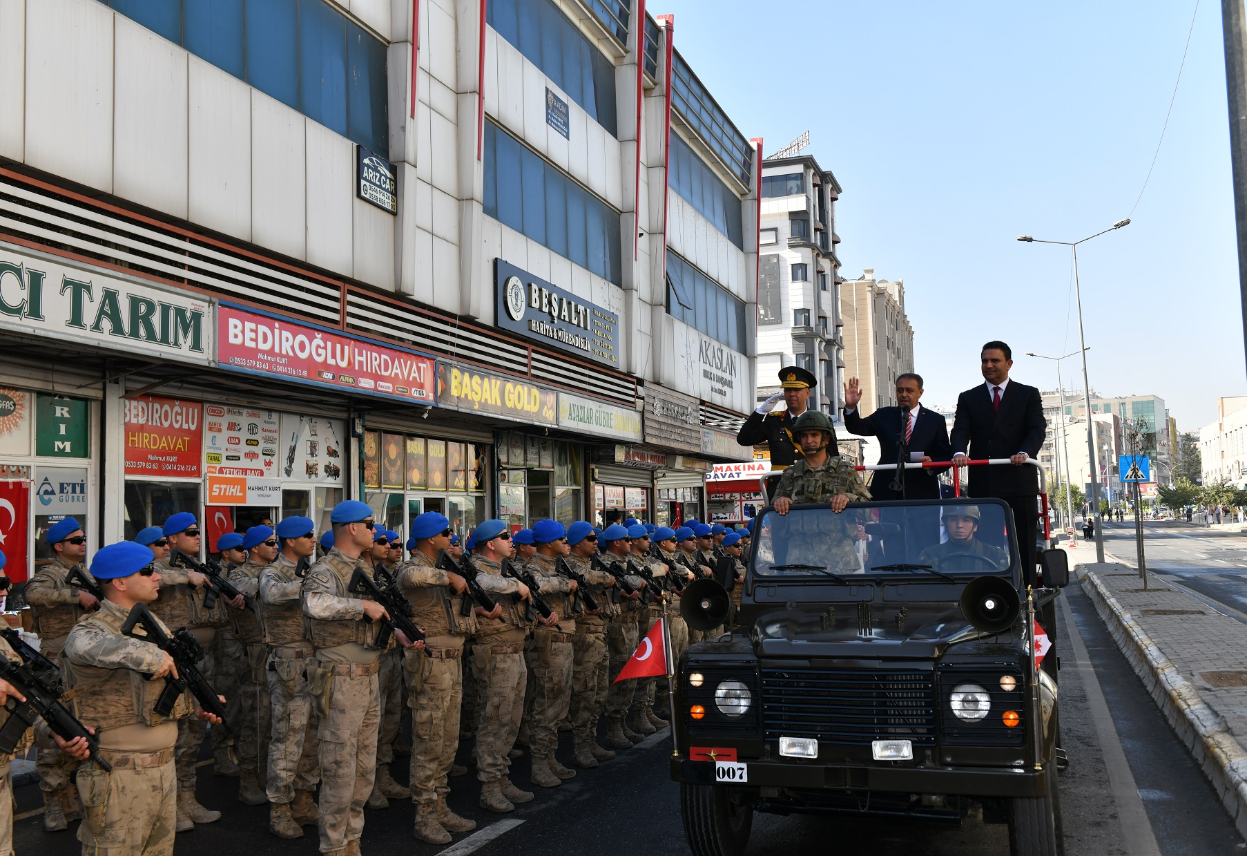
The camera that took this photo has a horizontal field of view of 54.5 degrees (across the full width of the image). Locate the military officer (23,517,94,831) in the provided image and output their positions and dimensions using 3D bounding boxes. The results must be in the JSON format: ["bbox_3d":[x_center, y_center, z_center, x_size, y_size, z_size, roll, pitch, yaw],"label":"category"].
[{"bbox_3d":[-3.475,1.514,7.574,0.540,1.860,0.600,-3,-5,18],"label":"military officer"}]

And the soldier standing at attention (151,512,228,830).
[{"bbox_3d":[-2.614,1.467,7.427,0.460,1.860,0.540,-4,-5,26],"label":"soldier standing at attention"}]

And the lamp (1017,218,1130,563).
[{"bbox_3d":[14.632,-1.021,38.269,3.450,10.500,0.350,-4,-5,23],"label":"lamp"}]

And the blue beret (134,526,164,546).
[{"bbox_3d":[-3.137,0.722,8.050,0.210,0.130,0.190,-4,-5,26],"label":"blue beret"}]

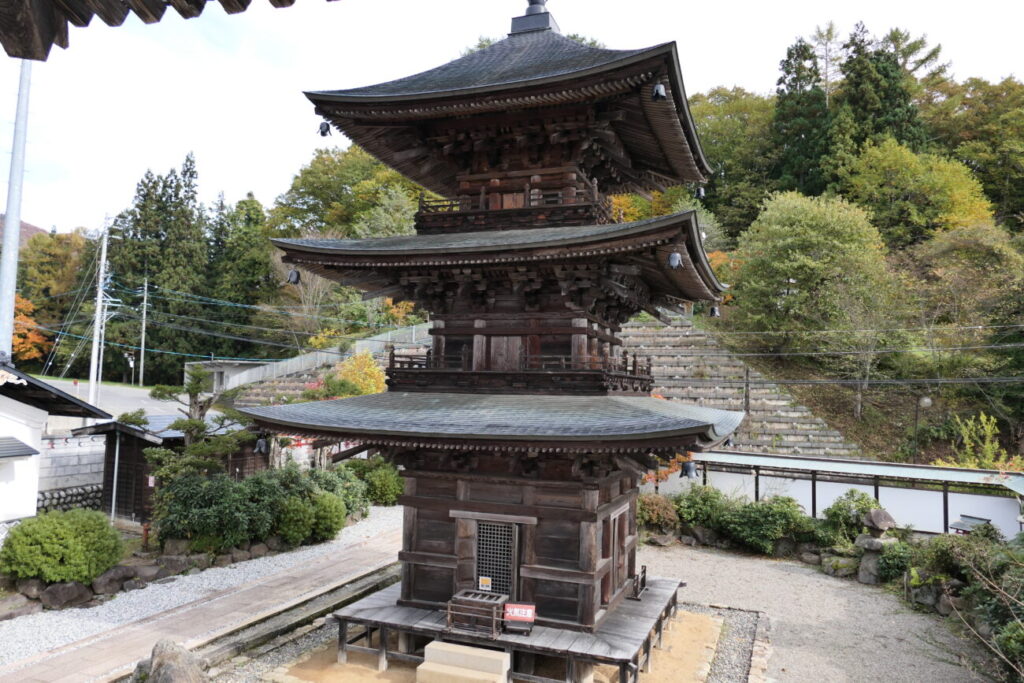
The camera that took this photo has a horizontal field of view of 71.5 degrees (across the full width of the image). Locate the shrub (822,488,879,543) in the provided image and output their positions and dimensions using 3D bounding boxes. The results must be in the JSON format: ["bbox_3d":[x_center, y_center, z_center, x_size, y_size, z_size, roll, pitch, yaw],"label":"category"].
[{"bbox_3d":[9.212,4.762,19.297,1.600,1.450,1.400,-1,-5,25],"label":"shrub"}]

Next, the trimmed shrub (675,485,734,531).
[{"bbox_3d":[5.710,4.965,21.097,1.750,1.400,1.500,0,-4,15],"label":"trimmed shrub"}]

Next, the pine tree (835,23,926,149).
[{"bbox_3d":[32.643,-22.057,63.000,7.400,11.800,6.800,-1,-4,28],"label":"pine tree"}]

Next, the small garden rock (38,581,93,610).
[{"bbox_3d":[-9.700,5.518,15.450,0.700,0.530,1.050,0,-4,21],"label":"small garden rock"}]

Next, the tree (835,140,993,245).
[{"bbox_3d":[28.357,-10.077,49.970,9.600,8.200,8.800,-1,-5,30],"label":"tree"}]

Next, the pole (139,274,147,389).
[{"bbox_3d":[-26.497,-0.717,51.000,0.300,7.800,0.300,4,-5,-27],"label":"pole"}]

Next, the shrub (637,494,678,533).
[{"bbox_3d":[4.917,5.853,24.200,1.600,1.250,1.400,1,-4,12],"label":"shrub"}]

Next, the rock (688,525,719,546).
[{"bbox_3d":[6.220,6.301,23.100,0.950,0.620,0.700,0,-4,15],"label":"rock"}]

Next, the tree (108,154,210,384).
[{"bbox_3d":[-29.738,-6.074,60.000,7.800,19.000,7.300,4,-5,-27],"label":"tree"}]

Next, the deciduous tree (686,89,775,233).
[{"bbox_3d":[17.901,-14.516,58.000,7.600,12.000,7.000,0,-4,17],"label":"deciduous tree"}]

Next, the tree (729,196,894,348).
[{"bbox_3d":[18.591,-4.021,44.000,9.600,9.600,8.800,0,-4,23],"label":"tree"}]

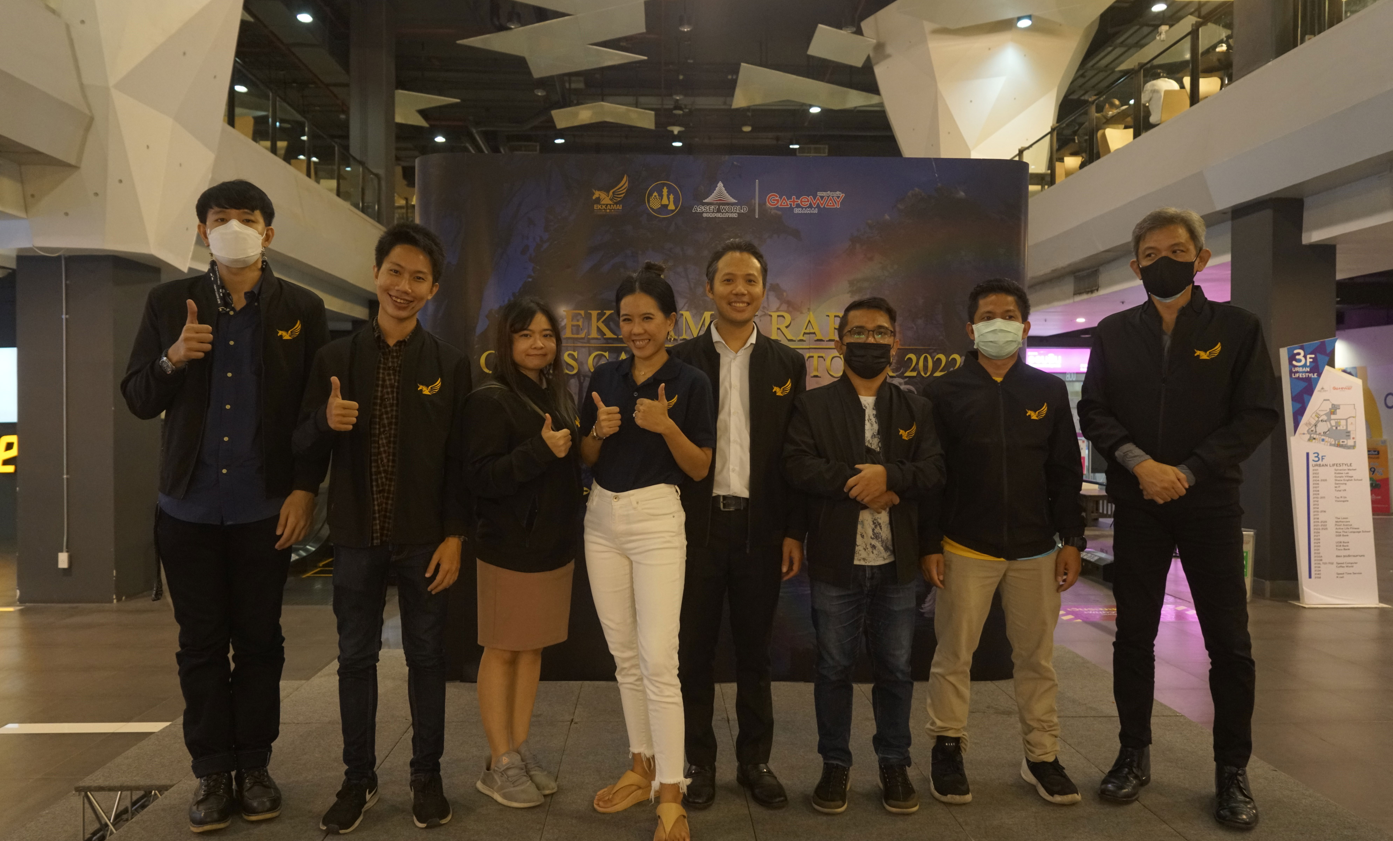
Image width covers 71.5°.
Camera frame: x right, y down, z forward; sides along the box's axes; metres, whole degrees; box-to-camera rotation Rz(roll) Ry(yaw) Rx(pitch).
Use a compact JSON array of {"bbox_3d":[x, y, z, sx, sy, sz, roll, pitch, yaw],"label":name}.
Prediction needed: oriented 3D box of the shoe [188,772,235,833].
[{"bbox_3d":[-1.435,1.086,2.876,0.110,0.145,0.295,0,1,-24],"label":"shoe"}]

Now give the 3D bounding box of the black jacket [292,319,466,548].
[{"bbox_3d":[-0.930,0.046,2.851,0.510,0.670,0.360,0,1,-14],"label":"black jacket"}]

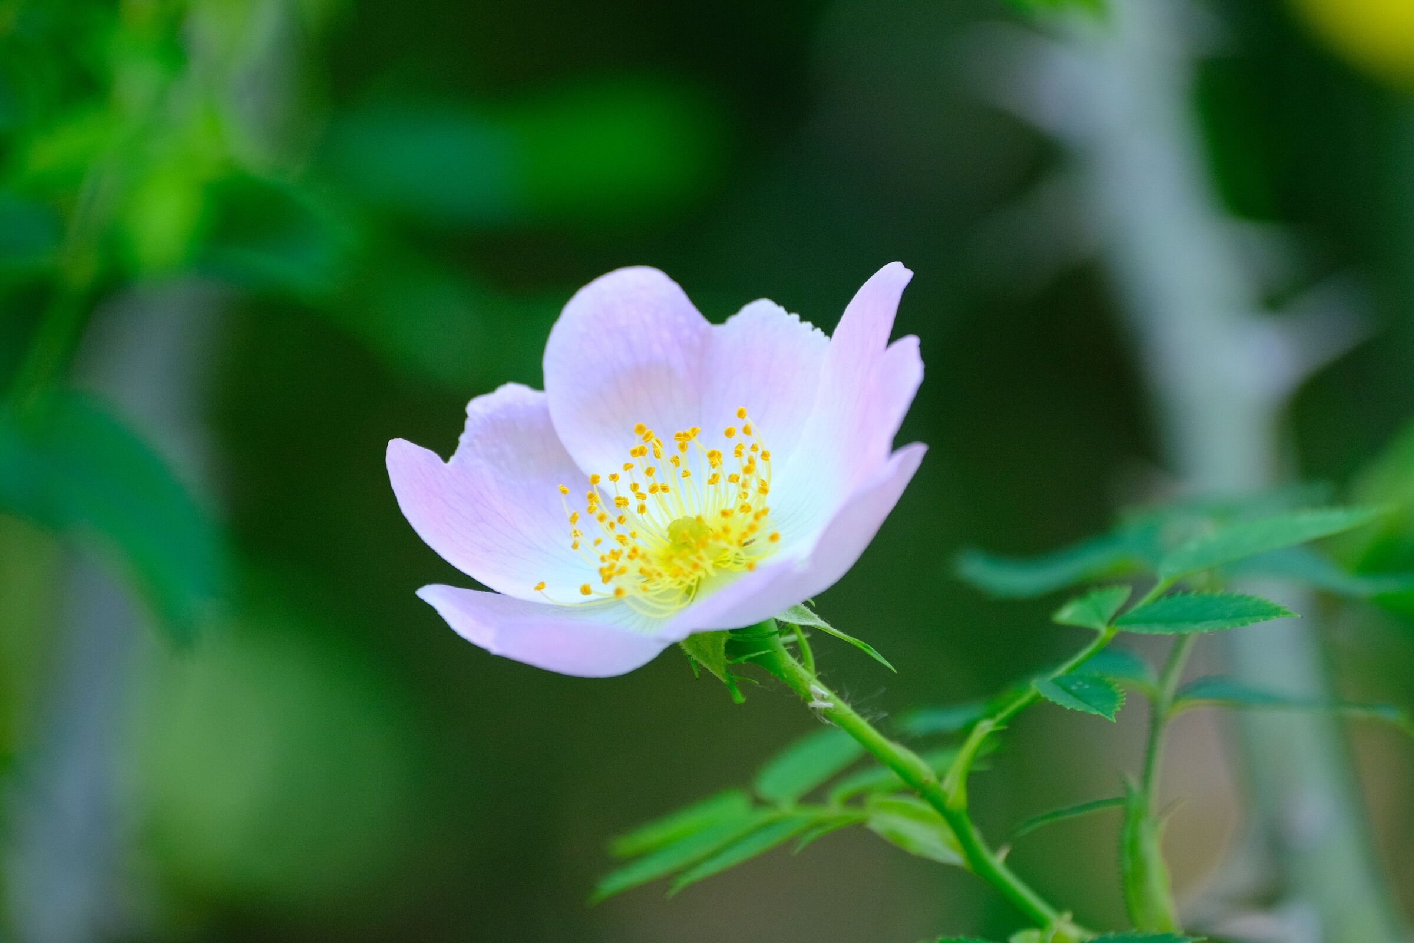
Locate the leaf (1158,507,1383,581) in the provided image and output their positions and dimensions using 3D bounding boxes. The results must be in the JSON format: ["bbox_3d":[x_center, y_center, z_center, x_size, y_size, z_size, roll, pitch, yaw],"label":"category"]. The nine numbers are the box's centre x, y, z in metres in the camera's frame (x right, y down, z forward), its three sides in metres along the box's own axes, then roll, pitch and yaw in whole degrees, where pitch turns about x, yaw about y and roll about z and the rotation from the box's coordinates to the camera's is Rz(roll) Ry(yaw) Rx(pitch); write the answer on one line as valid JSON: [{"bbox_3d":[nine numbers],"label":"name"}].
[{"bbox_3d":[0.056,0.007,1.397,0.025,0.002,0.011,-13,14,-24],"label":"leaf"}]

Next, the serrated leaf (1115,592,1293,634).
[{"bbox_3d":[0.049,0.014,1.380,0.017,0.002,0.009,-1,13,0],"label":"serrated leaf"}]

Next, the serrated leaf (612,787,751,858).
[{"bbox_3d":[-0.003,0.035,1.408,0.015,0.002,0.009,-21,6,15],"label":"serrated leaf"}]

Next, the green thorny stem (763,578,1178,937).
[{"bbox_3d":[0.026,0.028,1.383,0.041,0.033,0.015,0,10,0],"label":"green thorny stem"}]

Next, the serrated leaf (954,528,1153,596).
[{"bbox_3d":[0.035,0.009,1.440,0.019,0.004,0.011,-7,12,0],"label":"serrated leaf"}]

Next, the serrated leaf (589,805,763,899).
[{"bbox_3d":[-0.003,0.038,1.400,0.019,0.002,0.009,-25,4,12],"label":"serrated leaf"}]

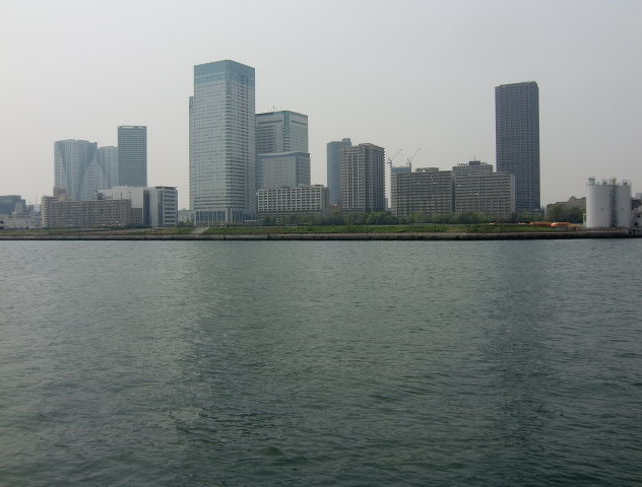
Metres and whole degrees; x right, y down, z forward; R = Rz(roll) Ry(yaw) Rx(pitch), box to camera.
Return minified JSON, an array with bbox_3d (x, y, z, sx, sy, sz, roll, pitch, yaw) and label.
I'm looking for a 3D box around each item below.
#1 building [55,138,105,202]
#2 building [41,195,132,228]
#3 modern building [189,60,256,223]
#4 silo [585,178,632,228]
[{"bbox_3d":[-560.880,-133.800,1456.170,65.000,194.450,65.000,0,2,30],"label":"building"},{"bbox_3d":[-254.070,-31.390,688.140,130.860,30.550,13.000,0,2,30],"label":"building"},{"bbox_3d":[-119.700,-119.230,784.990,55.920,195.010,50.790,0,2,30],"label":"modern building"},{"bbox_3d":[137.270,-18.600,304.630,21.150,23.740,15.000,0,2,24],"label":"silo"}]

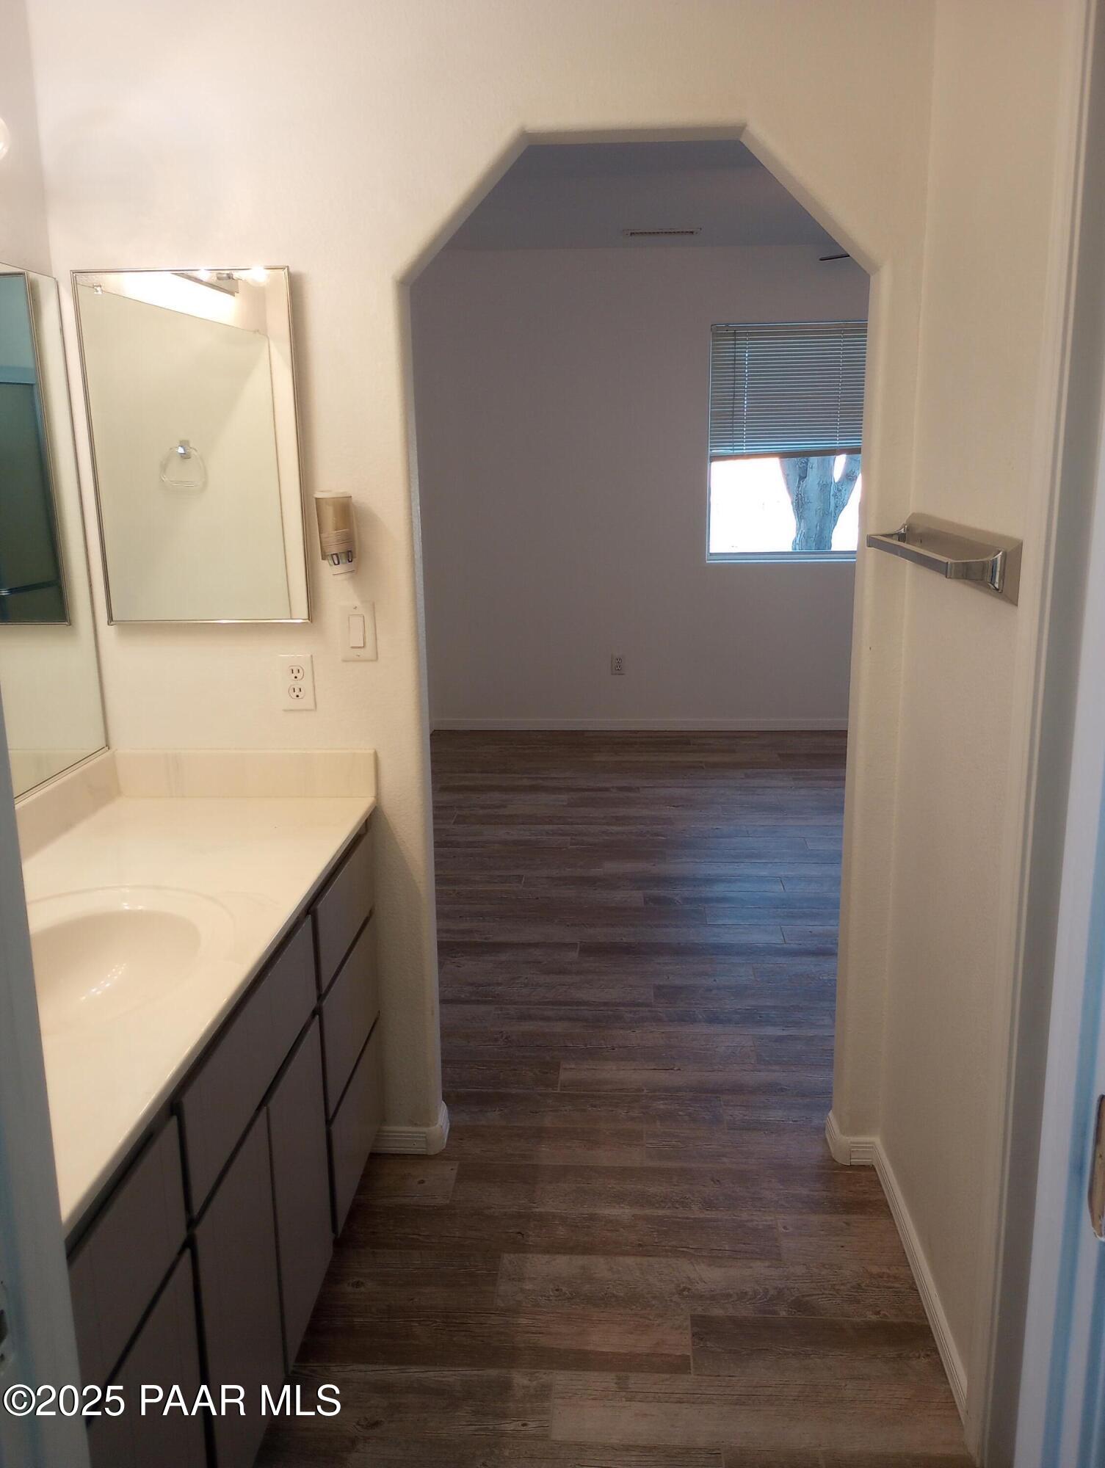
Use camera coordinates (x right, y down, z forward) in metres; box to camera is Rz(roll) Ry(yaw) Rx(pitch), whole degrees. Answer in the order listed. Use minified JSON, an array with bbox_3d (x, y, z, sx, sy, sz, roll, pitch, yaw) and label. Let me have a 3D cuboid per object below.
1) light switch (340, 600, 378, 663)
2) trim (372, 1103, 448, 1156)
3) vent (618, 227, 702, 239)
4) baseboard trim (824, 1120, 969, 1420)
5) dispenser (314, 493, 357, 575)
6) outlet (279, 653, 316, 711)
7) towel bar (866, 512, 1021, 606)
[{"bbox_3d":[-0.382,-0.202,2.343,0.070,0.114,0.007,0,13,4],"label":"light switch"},{"bbox_3d":[-0.320,0.870,2.651,0.176,0.064,0.137,0,13,4],"label":"trim"},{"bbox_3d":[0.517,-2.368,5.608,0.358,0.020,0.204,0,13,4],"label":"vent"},{"bbox_3d":[0.625,0.949,2.244,0.102,0.064,0.836,0,13,4],"label":"baseboard trim"},{"bbox_3d":[-0.413,-0.380,2.265,0.063,0.155,0.082,0,13,4],"label":"dispenser"},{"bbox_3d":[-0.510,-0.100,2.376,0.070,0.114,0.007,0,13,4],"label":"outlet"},{"bbox_3d":[0.601,-0.287,1.895,0.092,0.090,0.623,0,13,4],"label":"towel bar"}]

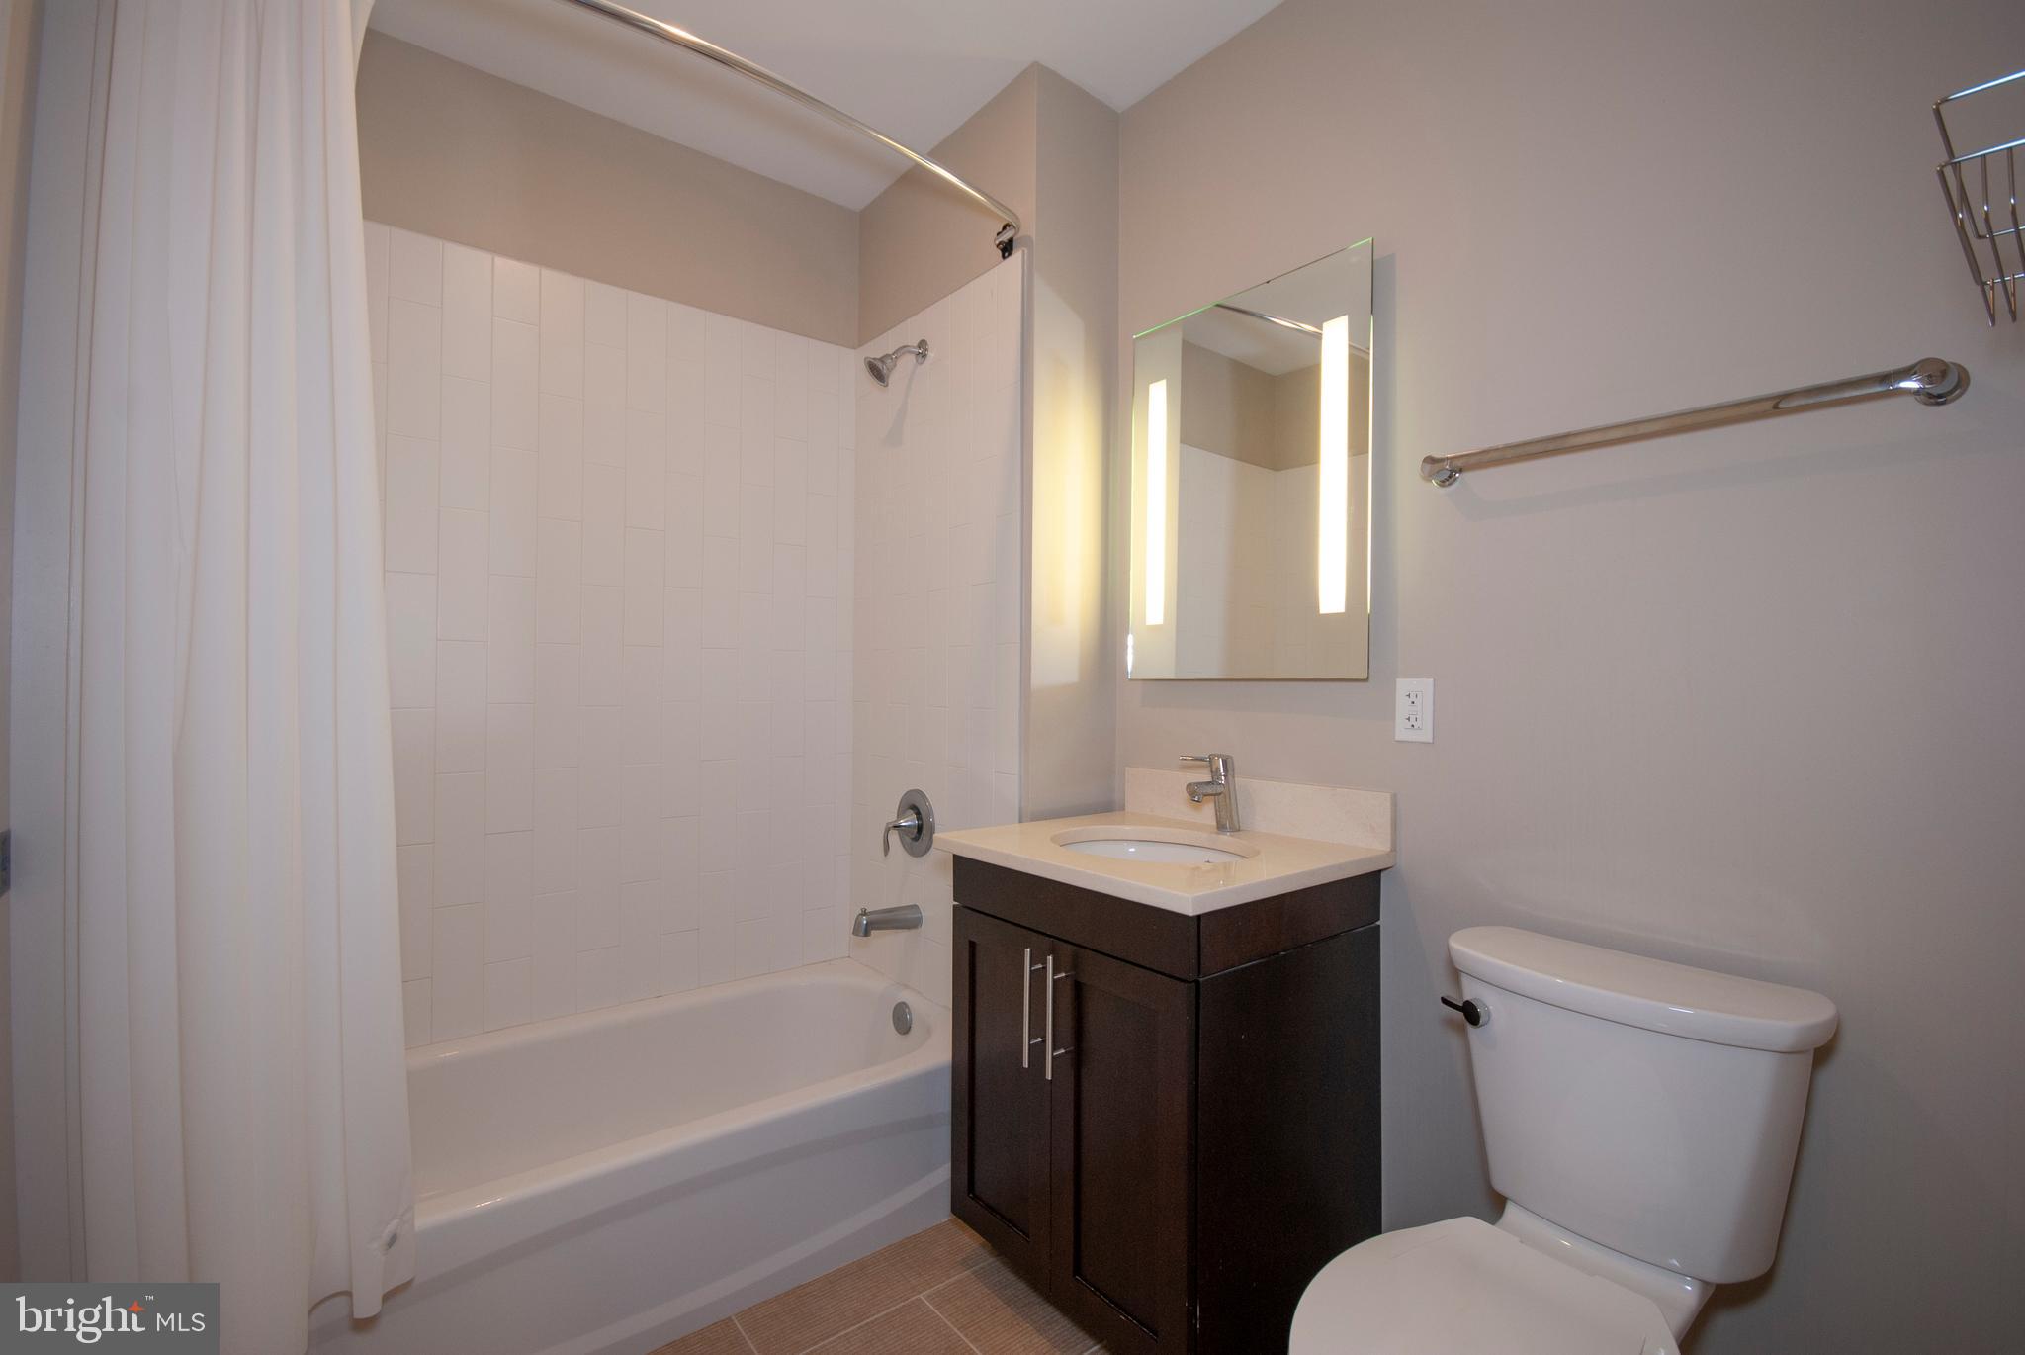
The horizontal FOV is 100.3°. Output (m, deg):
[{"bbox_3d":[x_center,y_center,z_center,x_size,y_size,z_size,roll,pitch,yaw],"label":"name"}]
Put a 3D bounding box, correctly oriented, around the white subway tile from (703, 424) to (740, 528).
[{"bbox_3d":[-0.802,-0.537,2.332,0.098,0.305,0.009,1,-1,-36],"label":"white subway tile"}]

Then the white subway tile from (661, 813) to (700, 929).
[{"bbox_3d":[-0.891,0.528,2.271,0.098,0.306,0.010,1,-1,-37],"label":"white subway tile"}]

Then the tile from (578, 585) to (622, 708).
[{"bbox_3d":[-1.042,-0.084,2.149,0.099,0.305,0.009,1,0,-37],"label":"tile"}]

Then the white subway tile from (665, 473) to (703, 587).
[{"bbox_3d":[-0.886,-0.395,2.282,0.098,0.306,0.010,1,-1,-37],"label":"white subway tile"}]

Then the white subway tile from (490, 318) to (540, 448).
[{"bbox_3d":[-1.195,-0.698,2.031,0.099,0.305,0.009,1,0,-37],"label":"white subway tile"}]

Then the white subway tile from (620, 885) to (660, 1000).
[{"bbox_3d":[-0.970,0.687,2.208,0.099,0.305,0.009,1,0,-37],"label":"white subway tile"}]

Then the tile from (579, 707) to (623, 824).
[{"bbox_3d":[-1.046,0.229,2.149,0.098,0.305,0.009,1,-1,-36],"label":"tile"}]

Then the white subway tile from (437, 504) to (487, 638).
[{"bbox_3d":[-1.279,-0.236,1.971,0.099,0.305,0.009,1,0,-37],"label":"white subway tile"}]

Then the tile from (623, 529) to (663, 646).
[{"bbox_3d":[-0.964,-0.234,2.212,0.098,0.305,0.009,1,-1,-36],"label":"tile"}]

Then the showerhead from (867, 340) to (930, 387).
[{"bbox_3d":[-0.316,-0.847,2.263,0.175,0.157,0.086,1,-1,-38],"label":"showerhead"}]

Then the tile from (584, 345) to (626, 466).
[{"bbox_3d":[-1.041,-0.693,2.158,0.098,0.305,0.009,1,-1,-36],"label":"tile"}]

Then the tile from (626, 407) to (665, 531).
[{"bbox_3d":[-0.969,-0.545,2.235,0.098,0.307,0.010,1,-1,-38],"label":"tile"}]

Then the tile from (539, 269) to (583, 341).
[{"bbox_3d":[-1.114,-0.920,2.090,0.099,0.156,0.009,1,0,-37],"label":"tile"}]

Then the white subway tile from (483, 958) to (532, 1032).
[{"bbox_3d":[-1.211,0.760,2.029,0.098,0.159,0.010,1,-1,-37],"label":"white subway tile"}]

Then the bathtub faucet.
[{"bbox_3d":[-0.330,0.640,2.245,0.178,0.075,0.060,1,-1,-38],"label":"bathtub faucet"}]

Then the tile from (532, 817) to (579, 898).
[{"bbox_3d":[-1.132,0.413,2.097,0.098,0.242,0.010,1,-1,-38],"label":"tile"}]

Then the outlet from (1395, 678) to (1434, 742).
[{"bbox_3d":[0.718,0.060,1.513,0.010,0.114,0.070,1,-1,-38],"label":"outlet"}]

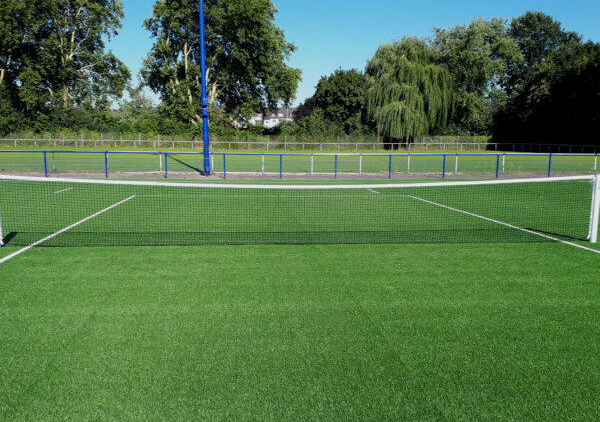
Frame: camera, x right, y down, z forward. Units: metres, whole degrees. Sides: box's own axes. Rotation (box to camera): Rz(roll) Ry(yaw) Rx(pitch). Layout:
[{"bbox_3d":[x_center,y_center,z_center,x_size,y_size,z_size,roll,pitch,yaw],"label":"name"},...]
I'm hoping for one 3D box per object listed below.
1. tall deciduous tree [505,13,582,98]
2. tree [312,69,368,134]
[{"bbox_3d":[40.910,-21.410,77.750,14.600,22.650,14.500,0,8,0],"label":"tall deciduous tree"},{"bbox_3d":[7.260,-16.450,76.440,10.440,13.210,10.500,0,8,0],"label":"tree"}]

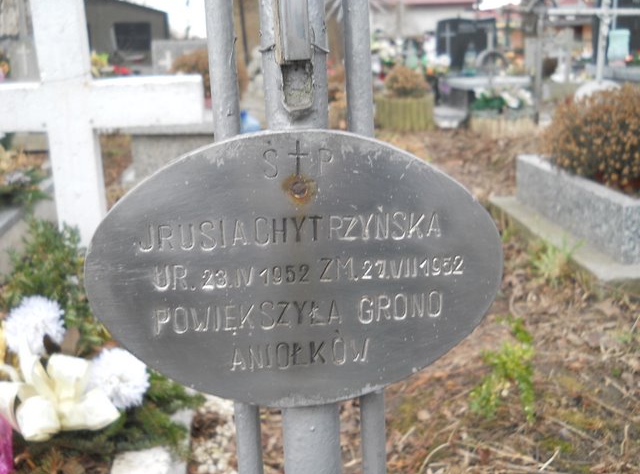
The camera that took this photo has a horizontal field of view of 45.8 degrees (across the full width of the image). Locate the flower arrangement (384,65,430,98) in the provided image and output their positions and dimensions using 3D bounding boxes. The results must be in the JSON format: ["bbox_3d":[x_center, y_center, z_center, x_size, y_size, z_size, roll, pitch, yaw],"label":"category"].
[{"bbox_3d":[0.791,-1.401,6.850,0.420,0.300,0.420,-1,13,7],"label":"flower arrangement"}]

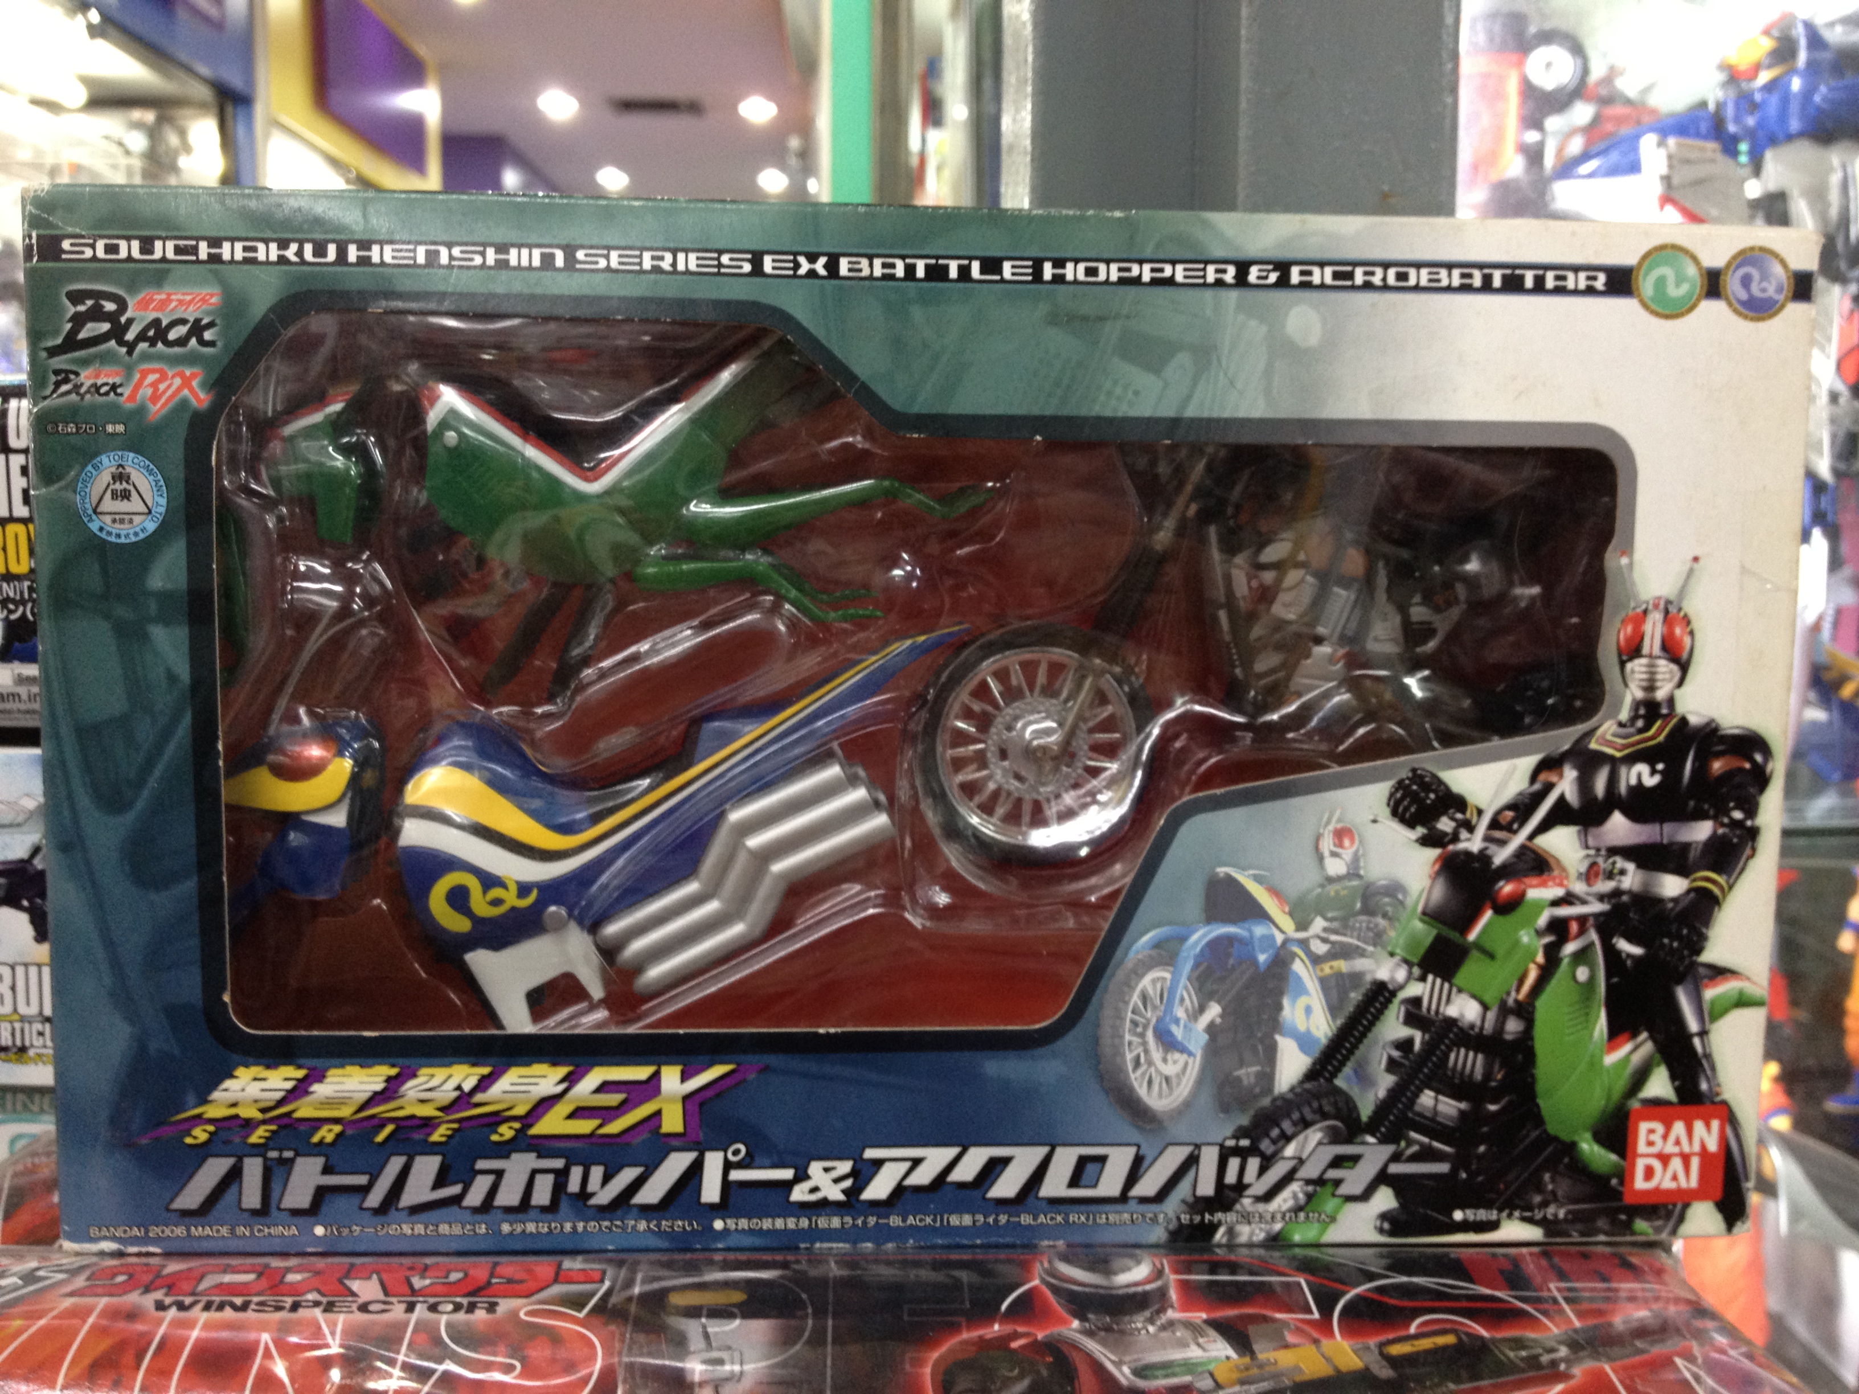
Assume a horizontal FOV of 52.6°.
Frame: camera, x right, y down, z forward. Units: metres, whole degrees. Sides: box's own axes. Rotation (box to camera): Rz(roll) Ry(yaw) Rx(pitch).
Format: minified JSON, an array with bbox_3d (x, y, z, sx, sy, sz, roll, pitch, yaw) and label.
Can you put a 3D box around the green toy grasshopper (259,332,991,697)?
[{"bbox_3d":[-0.063,-0.040,0.400,0.157,0.080,0.042,1,6,-3],"label":"green toy grasshopper"}]

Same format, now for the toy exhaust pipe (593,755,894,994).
[{"bbox_3d":[-0.040,0.038,0.403,0.069,0.028,0.018,-32,7,1],"label":"toy exhaust pipe"}]

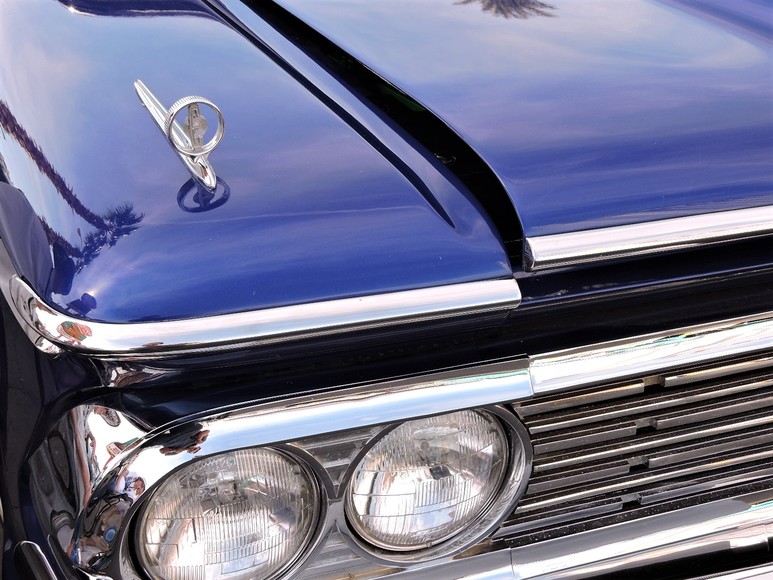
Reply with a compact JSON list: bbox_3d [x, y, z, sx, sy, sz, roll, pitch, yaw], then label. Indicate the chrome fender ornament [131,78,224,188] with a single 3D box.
[{"bbox_3d":[-0.199,-0.175,1.230,0.049,0.063,0.262,-12,32,-20],"label":"chrome fender ornament"}]

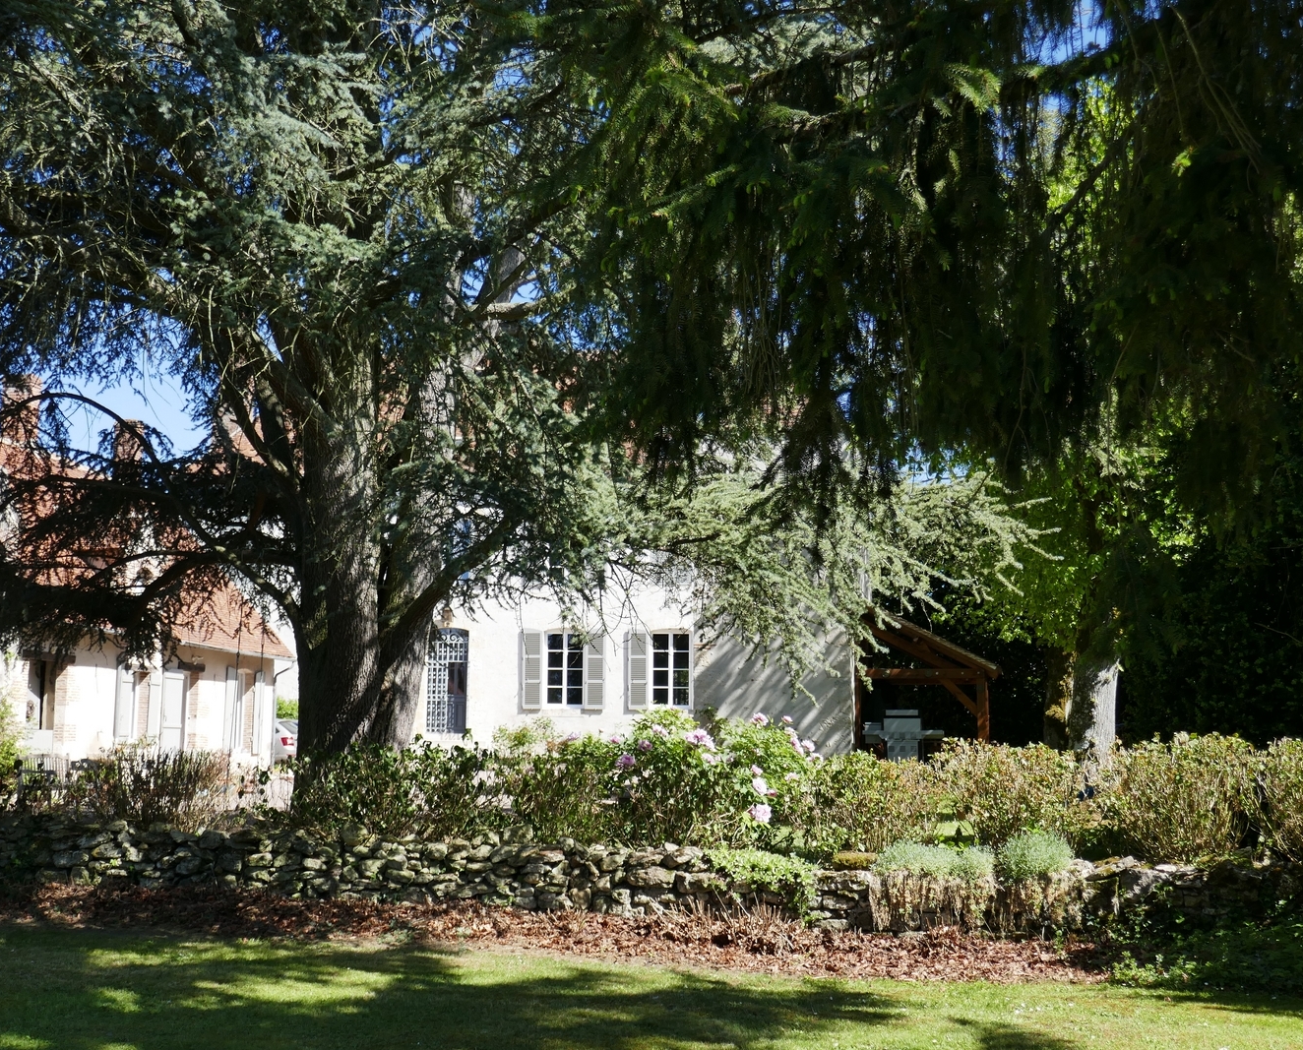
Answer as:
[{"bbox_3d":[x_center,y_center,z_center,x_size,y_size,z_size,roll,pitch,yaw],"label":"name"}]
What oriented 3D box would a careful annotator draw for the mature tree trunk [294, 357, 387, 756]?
[{"bbox_3d":[-3.669,0.663,18.317,1.080,5.475,1.080,2,-8,-11],"label":"mature tree trunk"}]

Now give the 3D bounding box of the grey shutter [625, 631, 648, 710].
[{"bbox_3d":[-0.352,3.769,39.879,0.513,2.059,0.060,0,-8,5],"label":"grey shutter"}]

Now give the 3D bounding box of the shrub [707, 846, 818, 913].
[{"bbox_3d":[0.933,2.968,12.900,0.950,0.560,0.550,-1,-8,12],"label":"shrub"}]

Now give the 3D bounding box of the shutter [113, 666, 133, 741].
[{"bbox_3d":[-10.164,3.399,29.500,0.050,1.419,0.600,0,-8,6],"label":"shutter"}]

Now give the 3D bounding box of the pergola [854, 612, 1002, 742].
[{"bbox_3d":[5.110,3.375,28.865,2.556,3.207,3.500,0,-8,6],"label":"pergola"}]

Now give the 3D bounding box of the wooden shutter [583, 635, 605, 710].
[{"bbox_3d":[-1.472,3.775,39.976,0.514,2.058,0.060,0,-8,5],"label":"wooden shutter"}]

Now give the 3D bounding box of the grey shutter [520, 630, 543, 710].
[{"bbox_3d":[-3.131,3.786,40.120,0.513,2.059,0.060,0,-8,5],"label":"grey shutter"}]

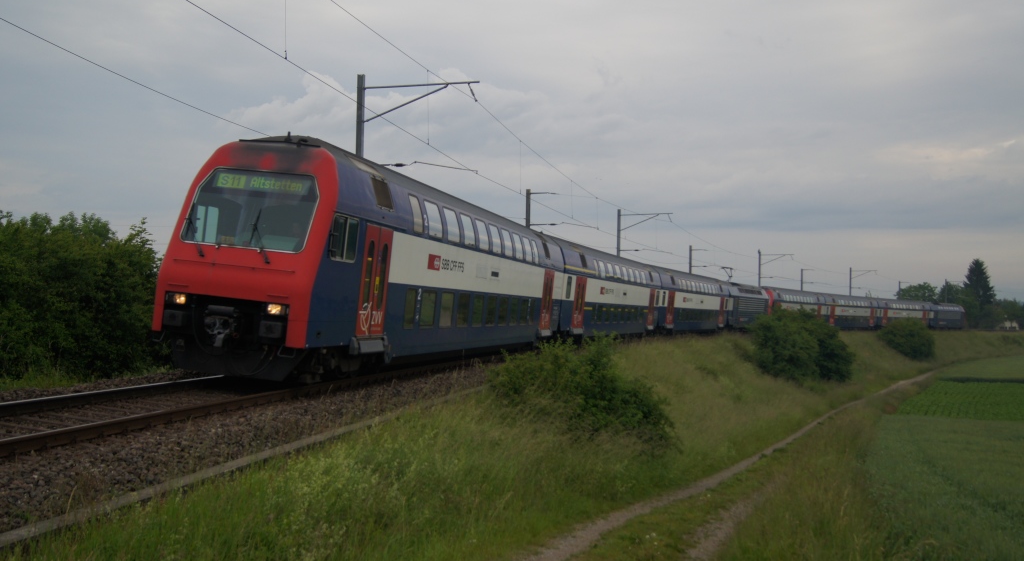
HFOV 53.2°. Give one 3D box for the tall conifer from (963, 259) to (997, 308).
[{"bbox_3d":[129.900,4.800,284.500,9.400,21.500,9.400,0,-2,25],"label":"tall conifer"}]

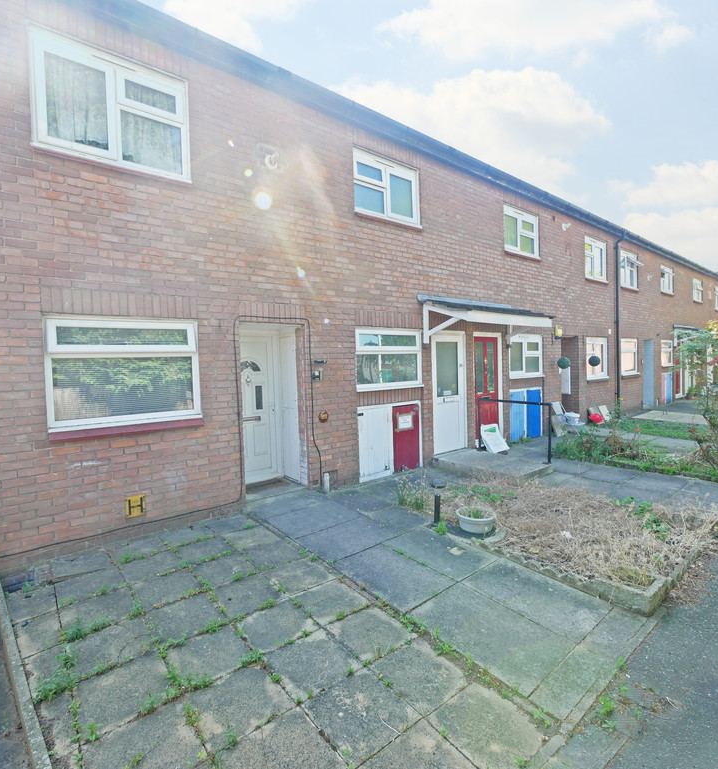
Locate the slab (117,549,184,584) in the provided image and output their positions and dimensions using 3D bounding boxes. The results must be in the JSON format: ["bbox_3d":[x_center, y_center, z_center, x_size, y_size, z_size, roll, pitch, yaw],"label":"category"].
[{"bbox_3d":[-1.747,1.571,3.540,0.450,0.050,0.410,-3,5,-39],"label":"slab"}]

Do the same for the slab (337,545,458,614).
[{"bbox_3d":[0.278,1.606,3.491,0.600,0.050,0.905,-4,5,-38],"label":"slab"}]

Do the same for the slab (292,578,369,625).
[{"bbox_3d":[-0.208,1.637,3.117,0.440,0.045,0.445,-4,5,-38],"label":"slab"}]

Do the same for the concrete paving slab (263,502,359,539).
[{"bbox_3d":[-0.463,1.513,4.611,0.895,0.050,0.610,-3,5,-39],"label":"concrete paving slab"}]

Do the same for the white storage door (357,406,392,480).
[{"bbox_3d":[0.225,0.844,6.135,0.640,1.080,0.050,-4,3,-38],"label":"white storage door"}]

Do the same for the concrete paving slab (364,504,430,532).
[{"bbox_3d":[0.424,1.498,4.573,0.460,0.050,0.600,-3,4,-38],"label":"concrete paving slab"}]

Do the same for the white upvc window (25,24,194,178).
[{"bbox_3d":[-2.321,-2.609,3.972,1.318,1.050,0.090,-3,3,-38],"label":"white upvc window"}]

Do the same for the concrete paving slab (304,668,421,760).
[{"bbox_3d":[0.010,1.691,2.115,0.450,0.050,0.430,-3,5,-39],"label":"concrete paving slab"}]

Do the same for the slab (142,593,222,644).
[{"bbox_3d":[-1.167,1.622,2.857,0.450,0.050,0.450,-3,4,-39],"label":"slab"}]

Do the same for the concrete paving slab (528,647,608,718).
[{"bbox_3d":[1.157,1.631,2.266,0.610,0.050,0.170,-4,5,-40],"label":"concrete paving slab"}]

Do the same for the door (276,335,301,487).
[{"bbox_3d":[-0.947,0.317,5.735,0.050,2.020,0.500,-4,3,-38],"label":"door"}]

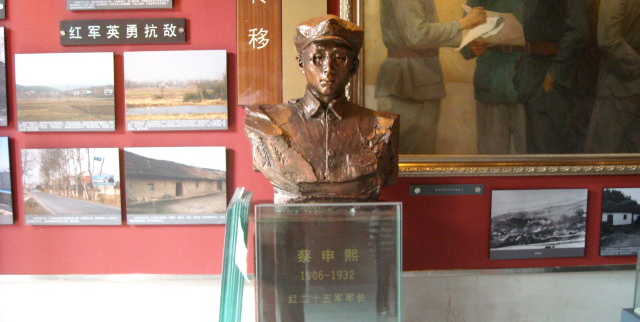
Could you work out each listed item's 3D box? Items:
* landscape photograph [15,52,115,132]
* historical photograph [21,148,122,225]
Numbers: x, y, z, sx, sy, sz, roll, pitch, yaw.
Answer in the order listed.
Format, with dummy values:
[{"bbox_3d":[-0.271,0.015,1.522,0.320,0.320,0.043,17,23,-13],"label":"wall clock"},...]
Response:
[{"bbox_3d":[-1.232,-0.332,3.149,0.485,0.385,0.020,-1,6,-2],"label":"landscape photograph"},{"bbox_3d":[-1.220,0.128,3.197,0.485,0.385,0.020,-1,6,-2],"label":"historical photograph"}]

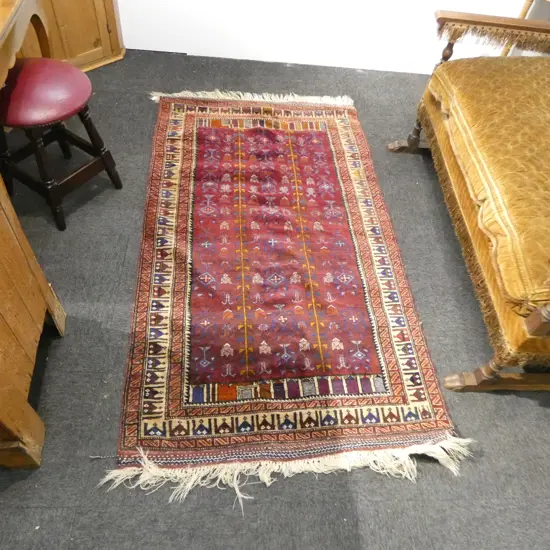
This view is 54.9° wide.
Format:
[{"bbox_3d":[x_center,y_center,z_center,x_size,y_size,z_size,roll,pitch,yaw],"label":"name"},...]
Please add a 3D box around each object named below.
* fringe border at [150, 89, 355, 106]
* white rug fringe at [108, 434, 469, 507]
[{"bbox_3d":[-0.104,-0.927,2.761,1.050,0.020,0.115,-1,52,-8],"label":"fringe border"},{"bbox_3d":[0.072,0.583,1.578,1.140,0.025,0.160,-1,52,-8],"label":"white rug fringe"}]

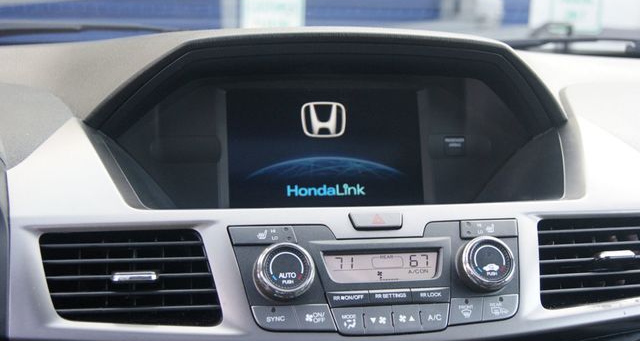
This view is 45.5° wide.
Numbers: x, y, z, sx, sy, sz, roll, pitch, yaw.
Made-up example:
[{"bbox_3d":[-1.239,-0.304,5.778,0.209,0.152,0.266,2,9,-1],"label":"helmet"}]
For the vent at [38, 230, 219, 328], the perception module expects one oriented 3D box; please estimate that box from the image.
[{"bbox_3d":[-0.120,0.072,0.487,0.117,0.064,0.031,0,-31,-5],"label":"vent"}]

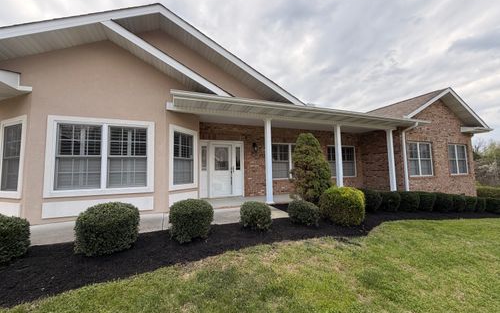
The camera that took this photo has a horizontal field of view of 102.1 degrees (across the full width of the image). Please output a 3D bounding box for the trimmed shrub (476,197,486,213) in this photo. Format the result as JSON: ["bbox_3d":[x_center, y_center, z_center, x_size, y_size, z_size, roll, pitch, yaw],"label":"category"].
[{"bbox_3d":[9.815,2.109,8.851,0.800,0.595,0.800,0,-5,-21],"label":"trimmed shrub"}]

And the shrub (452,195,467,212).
[{"bbox_3d":[8.179,1.900,8.234,0.800,0.604,0.800,0,-5,-21],"label":"shrub"}]

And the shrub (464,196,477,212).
[{"bbox_3d":[9.045,1.999,8.561,0.800,0.599,0.800,0,-5,-21],"label":"shrub"}]

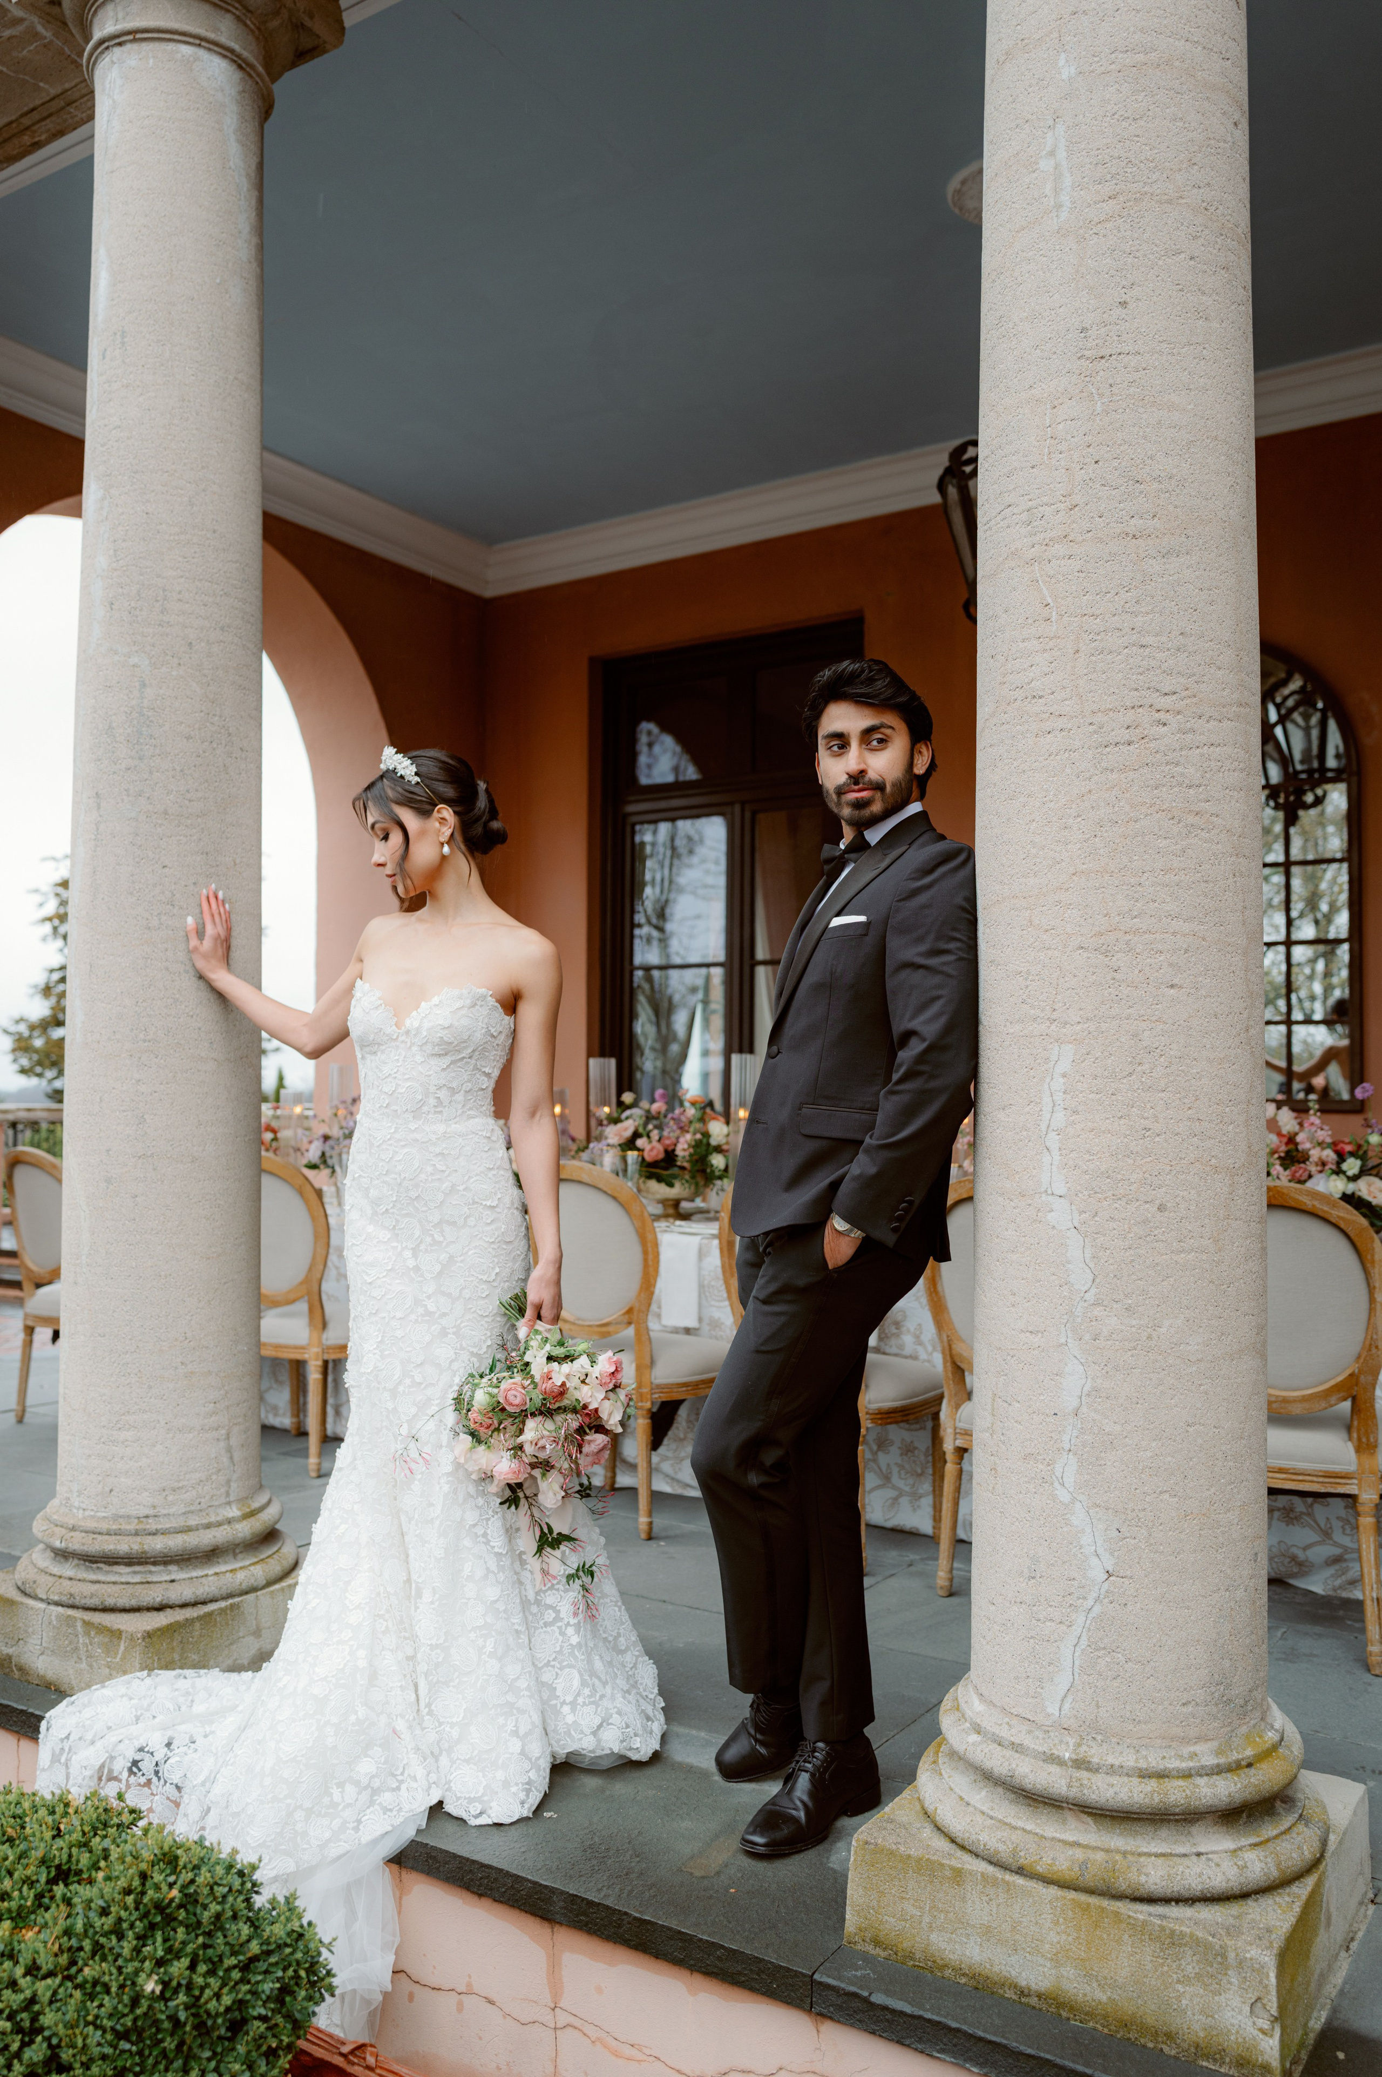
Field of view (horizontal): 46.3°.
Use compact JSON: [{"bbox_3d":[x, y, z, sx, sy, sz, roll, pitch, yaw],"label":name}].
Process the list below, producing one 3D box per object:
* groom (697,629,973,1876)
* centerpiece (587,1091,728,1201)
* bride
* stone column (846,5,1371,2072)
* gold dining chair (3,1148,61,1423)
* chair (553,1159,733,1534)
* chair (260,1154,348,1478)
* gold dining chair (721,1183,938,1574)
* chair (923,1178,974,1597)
[{"bbox_3d":[0.207,0.320,2.555,0.430,1.820,0.560,1,-2,-40],"label":"groom"},{"bbox_3d":[-0.087,0.348,5.059,0.430,0.390,0.410,0,-2,0],"label":"centerpiece"},{"bbox_3d":[-0.600,0.491,2.790,1.100,1.970,0.750,0,-2,9],"label":"bride"},{"bbox_3d":[0.595,-0.502,2.298,0.560,3.450,0.560,-1,-2,32],"label":"stone column"},{"bbox_3d":[-2.035,0.836,5.523,0.540,0.955,0.510,2,-2,-44],"label":"gold dining chair"},{"bbox_3d":[-0.192,0.806,4.388,0.510,0.955,0.540,-1,-2,33],"label":"chair"},{"bbox_3d":[-1.171,0.822,5.010,0.510,0.955,0.540,-1,-2,32],"label":"chair"},{"bbox_3d":[0.349,0.797,4.045,0.510,0.955,0.540,-1,-2,32],"label":"gold dining chair"},{"bbox_3d":[0.834,0.788,3.737,0.510,0.955,0.540,-1,-2,32],"label":"chair"}]

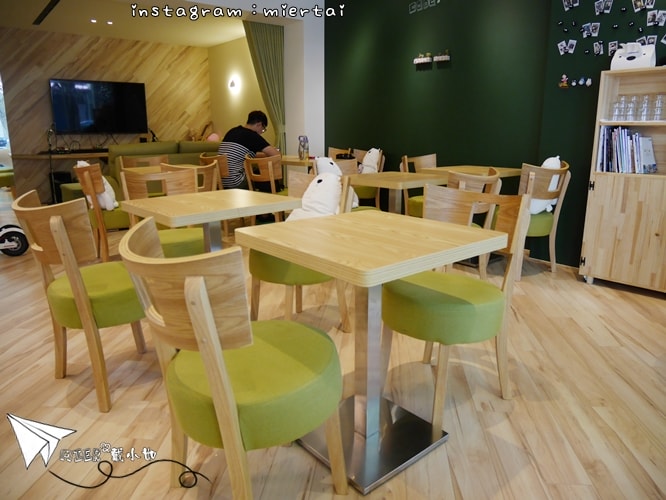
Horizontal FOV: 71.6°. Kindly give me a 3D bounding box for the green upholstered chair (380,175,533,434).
[{"bbox_3d":[0.435,0.190,1.809,0.527,0.823,0.473,-12,18,-39],"label":"green upholstered chair"}]

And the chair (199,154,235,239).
[{"bbox_3d":[-1.151,-0.601,5.013,0.540,0.830,0.465,-13,18,-40],"label":"chair"}]

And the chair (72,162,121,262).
[{"bbox_3d":[-1.871,-0.307,3.900,0.530,0.820,0.500,-11,18,-37],"label":"chair"}]

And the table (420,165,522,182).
[{"bbox_3d":[1.167,-0.309,3.934,0.625,0.740,0.625,-12,18,-38],"label":"table"}]

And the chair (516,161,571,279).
[{"bbox_3d":[1.413,-0.232,3.428,0.465,0.830,0.540,-9,17,-31],"label":"chair"}]

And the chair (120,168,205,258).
[{"bbox_3d":[-0.991,-0.058,2.845,0.473,0.823,0.527,-10,17,-33],"label":"chair"}]

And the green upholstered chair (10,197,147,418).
[{"bbox_3d":[-0.953,0.165,1.951,0.473,0.823,0.527,10,18,37],"label":"green upholstered chair"}]

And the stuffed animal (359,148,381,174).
[{"bbox_3d":[0.418,-1.065,5.826,0.320,0.410,0.280,-14,19,-42],"label":"stuffed animal"}]

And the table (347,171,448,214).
[{"bbox_3d":[0.434,-0.167,3.447,0.610,0.750,0.610,-13,19,-42],"label":"table"}]

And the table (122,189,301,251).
[{"bbox_3d":[-0.570,0.137,2.245,0.620,0.750,0.620,-12,18,-39],"label":"table"}]

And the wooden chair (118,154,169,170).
[{"bbox_3d":[-1.847,-0.521,4.729,0.465,0.830,0.540,-11,17,-36],"label":"wooden chair"}]

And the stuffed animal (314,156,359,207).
[{"bbox_3d":[0.018,-0.559,3.828,0.290,0.410,0.300,-13,19,-40],"label":"stuffed animal"}]

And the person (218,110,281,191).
[{"bbox_3d":[-1.034,-0.894,5.290,0.800,1.280,0.520,-12,18,-39],"label":"person"}]

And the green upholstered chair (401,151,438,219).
[{"bbox_3d":[0.917,-0.468,4.393,0.465,0.830,0.540,-12,18,-39],"label":"green upholstered chair"}]

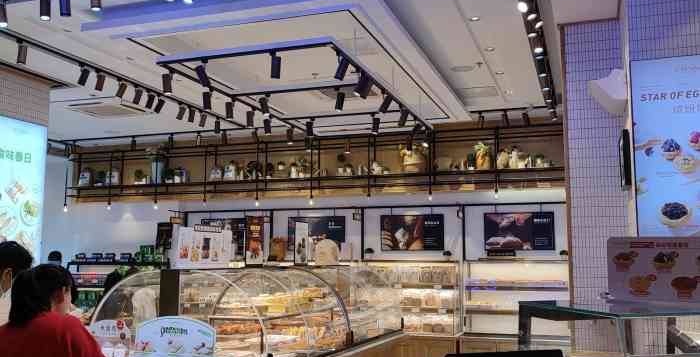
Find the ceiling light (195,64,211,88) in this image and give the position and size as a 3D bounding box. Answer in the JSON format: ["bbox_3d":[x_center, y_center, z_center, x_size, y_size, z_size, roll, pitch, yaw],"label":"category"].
[{"bbox_3d":[-1.099,-0.761,5.029,0.068,0.150,0.068,-22,2,16],"label":"ceiling light"}]

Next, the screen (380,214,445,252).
[{"bbox_3d":[0.885,0.772,9.559,0.911,0.501,0.030,-2,-8,19],"label":"screen"}]

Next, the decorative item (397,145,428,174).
[{"bbox_3d":[0.915,-0.276,9.784,0.360,0.420,0.270,-2,-8,19],"label":"decorative item"}]

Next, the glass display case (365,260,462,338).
[{"bbox_3d":[0.851,1.646,9.331,1.360,0.990,0.480,-2,-8,19],"label":"glass display case"}]

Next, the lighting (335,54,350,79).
[{"bbox_3d":[-0.053,-0.878,5.428,0.075,0.175,0.075,23,1,21],"label":"lighting"}]

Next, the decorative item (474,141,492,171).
[{"bbox_3d":[1.837,-0.311,9.307,0.210,0.360,0.200,-2,-8,19],"label":"decorative item"}]

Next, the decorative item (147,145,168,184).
[{"bbox_3d":[-3.161,-0.205,11.068,0.290,0.570,0.270,-2,-8,19],"label":"decorative item"}]

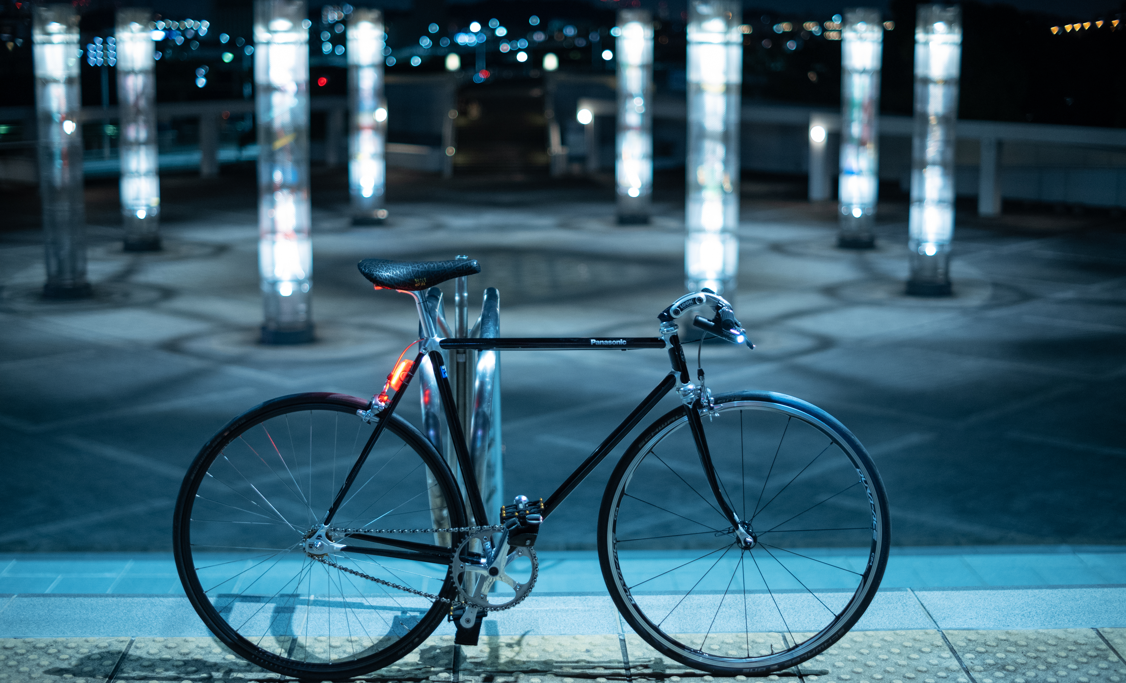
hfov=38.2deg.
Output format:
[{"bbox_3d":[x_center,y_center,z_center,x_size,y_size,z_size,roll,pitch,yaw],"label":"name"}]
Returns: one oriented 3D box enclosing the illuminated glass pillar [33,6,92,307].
[{"bbox_3d":[-6.892,-2.574,22.230,0.655,3.970,0.655,-3,11,-17],"label":"illuminated glass pillar"}]

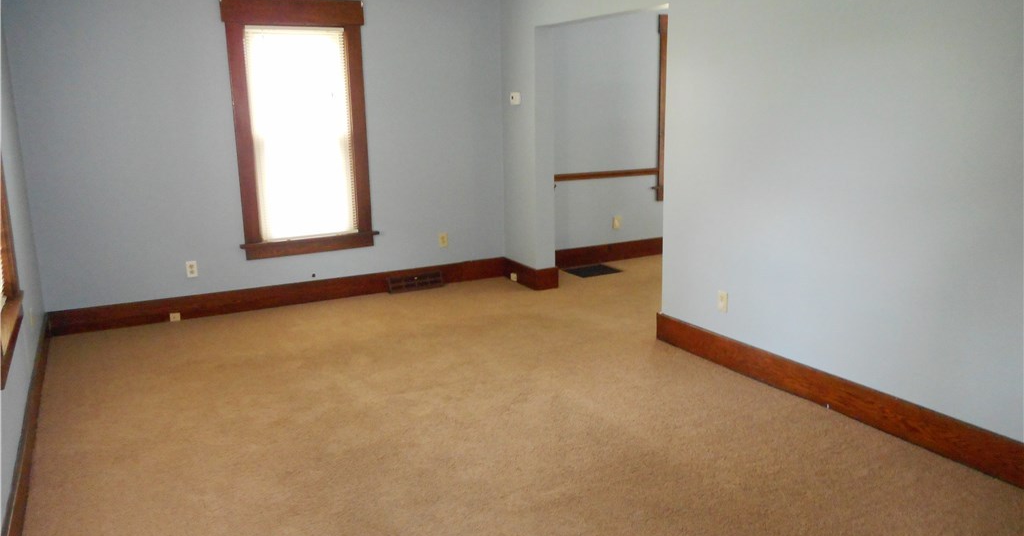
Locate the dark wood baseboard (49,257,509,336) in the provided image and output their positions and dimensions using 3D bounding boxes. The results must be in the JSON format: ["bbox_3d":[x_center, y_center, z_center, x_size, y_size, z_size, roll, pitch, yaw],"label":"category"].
[{"bbox_3d":[-1.592,0.186,5.727,3.430,0.170,0.030,-8,14,-29],"label":"dark wood baseboard"}]

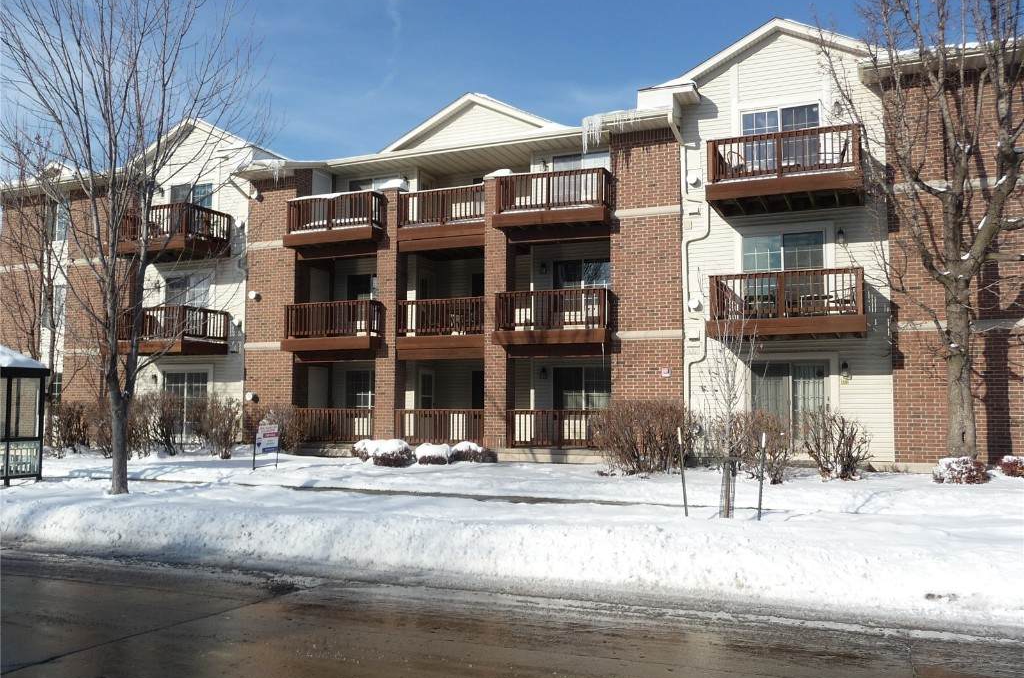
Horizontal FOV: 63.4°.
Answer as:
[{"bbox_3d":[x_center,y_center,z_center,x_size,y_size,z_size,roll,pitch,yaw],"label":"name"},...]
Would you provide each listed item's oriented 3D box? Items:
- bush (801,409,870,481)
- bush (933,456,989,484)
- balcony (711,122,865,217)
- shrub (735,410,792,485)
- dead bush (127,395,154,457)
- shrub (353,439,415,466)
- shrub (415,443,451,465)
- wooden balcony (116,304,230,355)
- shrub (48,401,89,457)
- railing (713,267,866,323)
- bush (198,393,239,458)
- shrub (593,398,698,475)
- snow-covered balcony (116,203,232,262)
[{"bbox_3d":[6.130,1.993,15.648,1.292,1.283,1.251,-2,-5,23],"label":"bush"},{"bbox_3d":[8.071,2.348,14.906,0.957,0.489,0.834,-2,-5,23],"label":"bush"},{"bbox_3d":[5.553,-3.352,16.883,2.965,1.225,1.650,-2,-5,22],"label":"balcony"},{"bbox_3d":[4.732,2.041,15.583,1.037,1.387,1.004,-2,-5,23],"label":"shrub"},{"bbox_3d":[-10.128,2.366,22.400,0.873,1.626,0.846,-2,-5,23],"label":"dead bush"},{"bbox_3d":[-3.044,2.711,19.697,1.423,0.623,1.034,-2,-5,23],"label":"shrub"},{"bbox_3d":[-1.804,2.608,18.793,0.817,0.471,0.759,0,-4,0],"label":"shrub"},{"bbox_3d":[-9.835,-0.182,23.610,2.830,1.271,1.720,-2,-5,23],"label":"wooden balcony"},{"bbox_3d":[-12.059,2.397,22.527,0.957,1.391,0.911,-2,-5,22],"label":"shrub"},{"bbox_3d":[5.517,-0.794,16.621,2.884,0.901,1.498,-2,-5,22],"label":"railing"},{"bbox_3d":[-7.568,2.290,21.430,1.032,1.606,1.000,-2,-5,23],"label":"bush"},{"bbox_3d":[2.732,1.979,16.953,2.061,1.477,1.518,-2,-5,22],"label":"shrub"},{"bbox_3d":[-9.869,-2.978,23.846,2.926,1.261,1.720,-2,-5,23],"label":"snow-covered balcony"}]

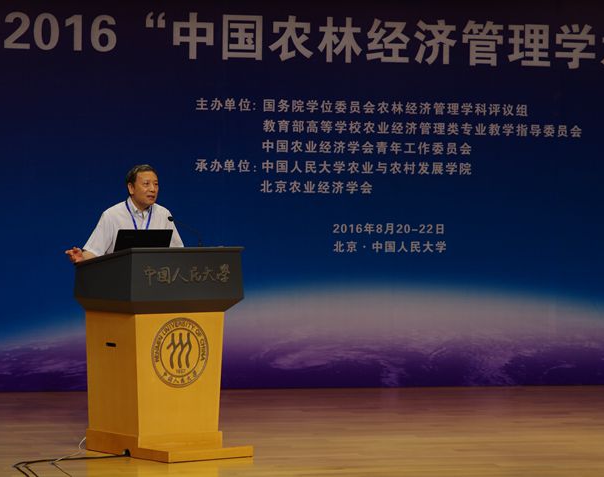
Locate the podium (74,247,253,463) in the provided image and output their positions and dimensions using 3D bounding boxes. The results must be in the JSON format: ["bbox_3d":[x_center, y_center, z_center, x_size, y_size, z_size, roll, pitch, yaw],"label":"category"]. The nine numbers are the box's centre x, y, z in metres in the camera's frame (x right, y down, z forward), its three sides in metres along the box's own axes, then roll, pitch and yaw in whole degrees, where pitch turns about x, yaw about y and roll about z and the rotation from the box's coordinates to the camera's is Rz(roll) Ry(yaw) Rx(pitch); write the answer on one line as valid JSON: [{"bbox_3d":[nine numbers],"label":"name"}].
[{"bbox_3d":[-0.737,0.625,12.802,0.764,1.150,0.814,0,1,-38],"label":"podium"}]

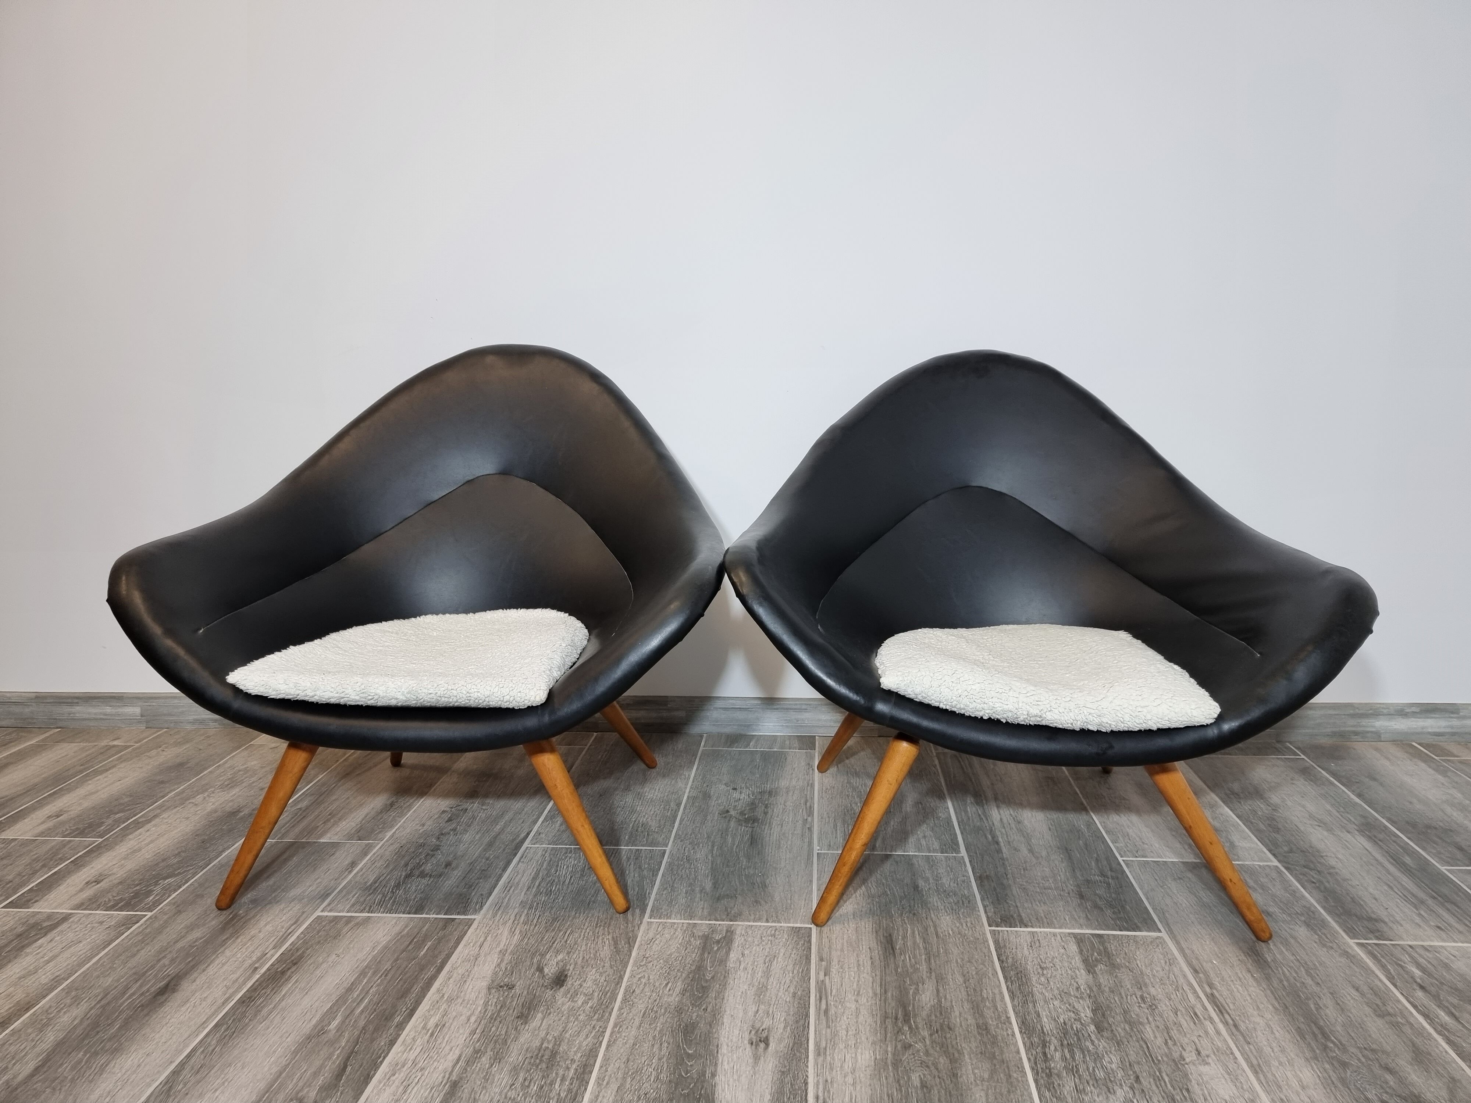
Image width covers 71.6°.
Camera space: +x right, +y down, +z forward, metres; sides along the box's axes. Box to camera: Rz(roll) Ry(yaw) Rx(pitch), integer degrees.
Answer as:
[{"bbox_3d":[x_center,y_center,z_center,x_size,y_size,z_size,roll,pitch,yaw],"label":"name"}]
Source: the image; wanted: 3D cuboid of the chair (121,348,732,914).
[{"bbox_3d":[-0.391,0.060,1.469,0.795,0.704,0.627,0,10,4],"label":"chair"}]

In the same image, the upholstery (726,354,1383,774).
[{"bbox_3d":[0.375,-0.032,1.384,0.787,0.488,0.621,0,10,7],"label":"upholstery"}]

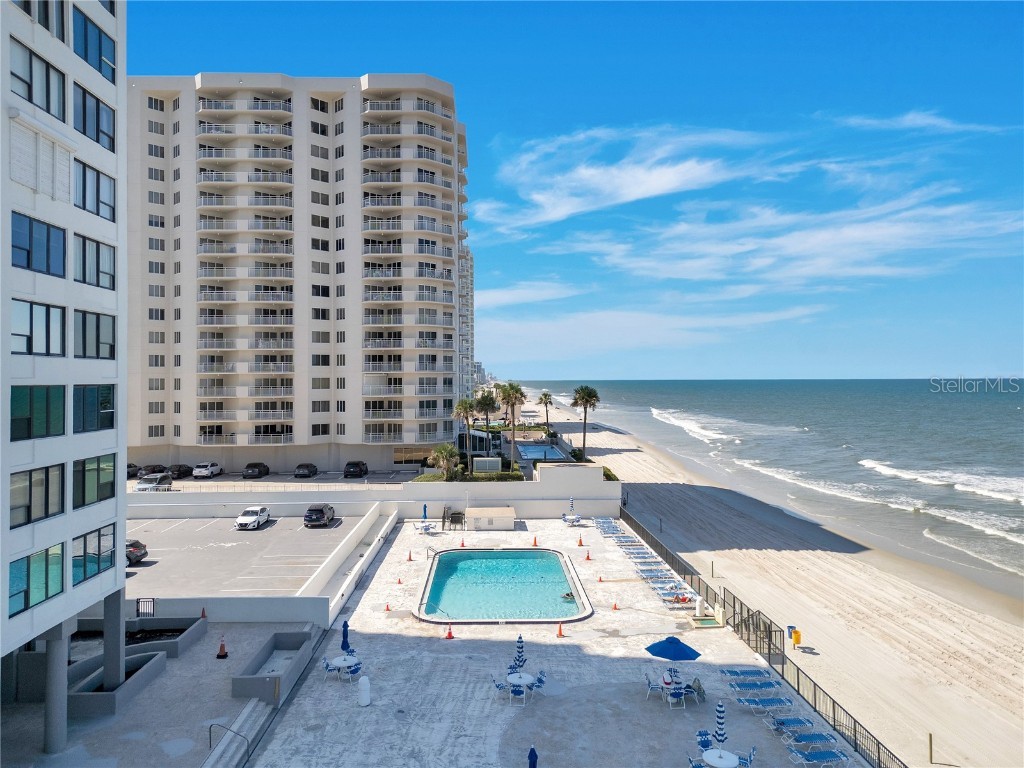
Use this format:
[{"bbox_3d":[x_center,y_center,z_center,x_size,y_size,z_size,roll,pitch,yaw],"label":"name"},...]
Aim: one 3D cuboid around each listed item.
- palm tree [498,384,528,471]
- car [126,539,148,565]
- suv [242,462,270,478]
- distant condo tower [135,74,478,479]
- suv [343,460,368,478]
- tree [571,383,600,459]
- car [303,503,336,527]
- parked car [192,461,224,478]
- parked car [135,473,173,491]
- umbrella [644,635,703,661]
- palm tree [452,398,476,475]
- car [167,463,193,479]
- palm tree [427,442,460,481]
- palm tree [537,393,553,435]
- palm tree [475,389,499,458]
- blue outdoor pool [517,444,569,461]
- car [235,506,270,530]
[{"bbox_3d":[0.150,4.423,65.300,2.600,9.200,2.600,0,0,-2],"label":"palm tree"},{"bbox_3d":[-26.600,11.199,46.800,4.550,1.500,1.830,0,0,-3],"label":"car"},{"bbox_3d":[-27.965,9.427,78.270,1.880,1.480,4.850,0,0,-3],"label":"suv"},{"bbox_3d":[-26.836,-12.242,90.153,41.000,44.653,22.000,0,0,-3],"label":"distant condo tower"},{"bbox_3d":[-17.250,9.442,79.100,1.880,1.680,4.600,0,0,-2],"label":"suv"},{"bbox_3d":[8.950,5.331,87.500,3.600,10.200,3.600,0,0,-2],"label":"tree"},{"bbox_3d":[-16.331,11.081,60.815,1.870,1.660,4.650,0,0,-3],"label":"car"},{"bbox_3d":[-33.357,9.360,78.299,1.880,1.650,4.650,0,0,-3],"label":"parked car"},{"bbox_3d":[-33.750,9.594,66.600,1.870,1.670,4.600,0,0,-2],"label":"parked car"},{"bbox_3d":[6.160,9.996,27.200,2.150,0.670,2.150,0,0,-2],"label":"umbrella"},{"bbox_3d":[-5.185,5.812,77.500,2.700,8.569,2.700,0,0,-3],"label":"palm tree"},{"bbox_3d":[-36.050,9.631,78.400,1.830,1.440,4.750,0,0,-2],"label":"car"},{"bbox_3d":[-6.300,7.191,65.800,3.100,3.700,3.100,0,0,-2],"label":"palm tree"},{"bbox_3d":[6.317,5.782,138.000,3.000,8.261,3.000,0,0,-3],"label":"palm tree"},{"bbox_3d":[-3.088,5.263,89.500,3.000,9.265,3.000,0,0,-3],"label":"palm tree"},{"bbox_3d":[4.100,10.791,105.500,6.000,1.350,20.300,0,0,-2],"label":"blue outdoor pool"},{"bbox_3d":[-21.785,11.208,60.192,1.850,1.450,4.850,0,0,-3],"label":"car"}]

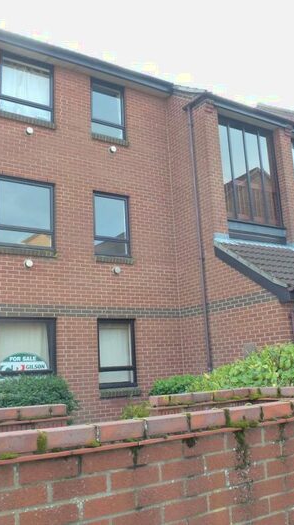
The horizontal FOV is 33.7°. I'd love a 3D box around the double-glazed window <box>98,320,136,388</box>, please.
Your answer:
[{"bbox_3d":[-0.609,1.803,9.666,0.890,1.350,0.100,5,-14,-33],"label":"double-glazed window"}]

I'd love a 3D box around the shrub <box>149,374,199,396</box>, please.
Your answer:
[{"bbox_3d":[0.631,2.641,8.713,0.950,1.230,0.900,5,-14,-33],"label":"shrub"}]

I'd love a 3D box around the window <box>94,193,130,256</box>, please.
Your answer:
[{"bbox_3d":[-0.739,-0.783,10.220,0.890,1.350,0.100,5,-14,-33],"label":"window"}]

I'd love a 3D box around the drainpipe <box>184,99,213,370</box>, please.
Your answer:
[{"bbox_3d":[1.117,-0.083,10.090,0.100,7.080,0.080,5,-14,-33],"label":"drainpipe"}]

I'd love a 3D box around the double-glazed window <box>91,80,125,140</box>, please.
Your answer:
[{"bbox_3d":[-0.868,-3.345,10.770,0.890,1.350,0.100,5,-14,-33],"label":"double-glazed window"}]

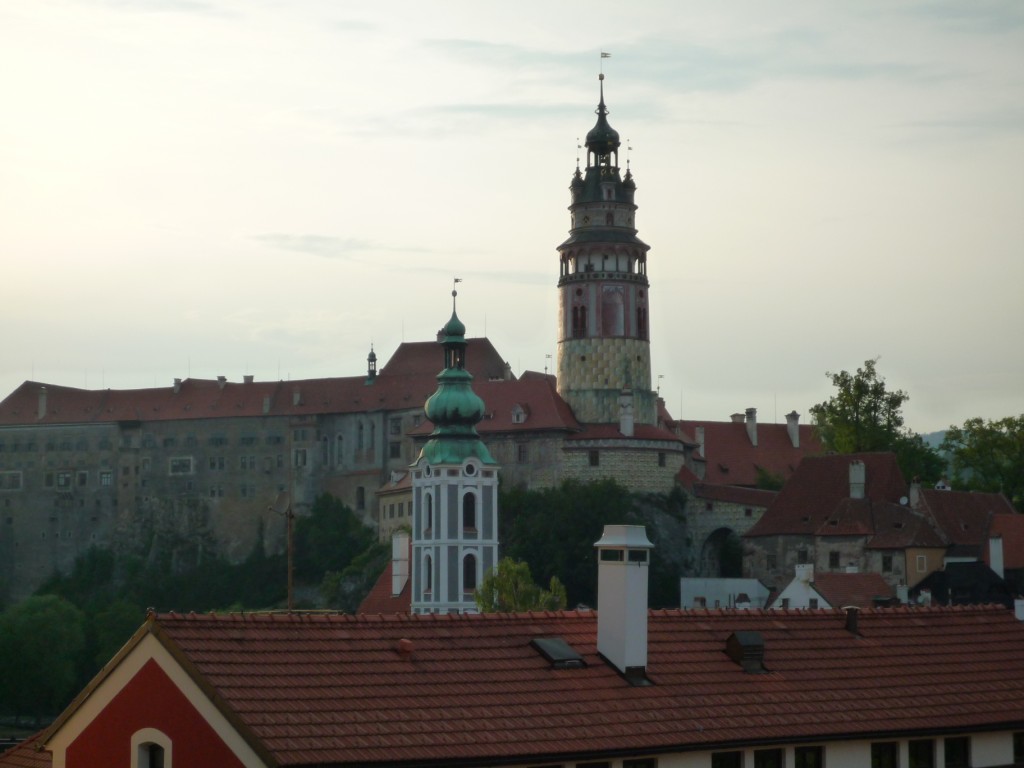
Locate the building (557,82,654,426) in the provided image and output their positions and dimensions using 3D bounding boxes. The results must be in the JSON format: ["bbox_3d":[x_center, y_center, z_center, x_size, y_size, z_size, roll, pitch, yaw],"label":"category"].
[{"bbox_3d":[11.624,-13.445,277.145,12.200,51.740,12.200,0,-5,0],"label":"building"}]

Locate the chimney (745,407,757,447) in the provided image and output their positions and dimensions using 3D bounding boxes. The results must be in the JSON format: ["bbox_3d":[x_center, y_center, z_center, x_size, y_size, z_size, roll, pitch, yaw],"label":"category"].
[{"bbox_3d":[33.418,6.049,308.593,1.100,5.440,1.500,3,-6,-36],"label":"chimney"}]

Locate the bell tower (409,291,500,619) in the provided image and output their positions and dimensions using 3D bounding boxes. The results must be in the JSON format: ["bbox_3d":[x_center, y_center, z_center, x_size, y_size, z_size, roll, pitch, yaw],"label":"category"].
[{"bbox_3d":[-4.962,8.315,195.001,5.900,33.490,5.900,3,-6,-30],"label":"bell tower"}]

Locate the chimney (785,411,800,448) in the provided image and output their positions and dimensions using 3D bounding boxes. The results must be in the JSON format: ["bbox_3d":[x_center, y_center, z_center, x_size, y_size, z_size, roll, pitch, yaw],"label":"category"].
[{"bbox_3d":[39.700,6.408,312.575,1.300,5.360,1.600,3,-6,-36],"label":"chimney"}]

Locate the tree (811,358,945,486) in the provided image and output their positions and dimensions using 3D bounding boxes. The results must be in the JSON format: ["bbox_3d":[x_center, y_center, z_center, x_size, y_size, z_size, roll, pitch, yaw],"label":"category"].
[{"bbox_3d":[45.670,6.622,278.431,16.000,19.730,14.500,0,-5,0],"label":"tree"}]

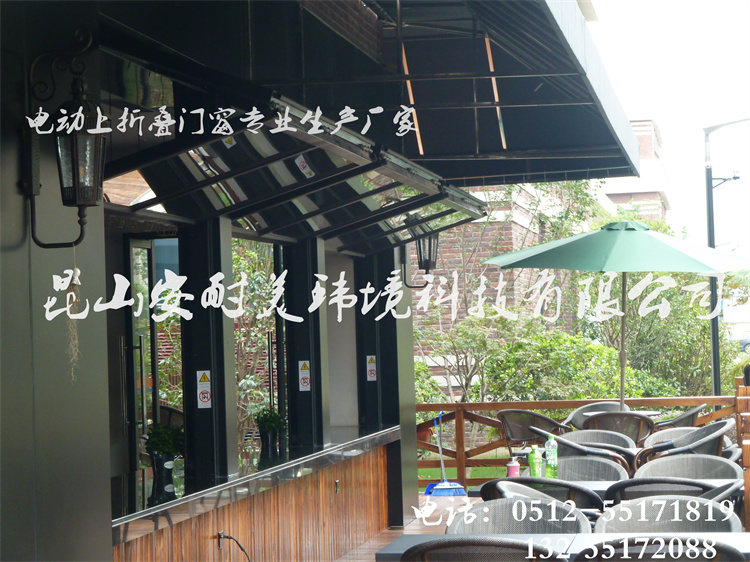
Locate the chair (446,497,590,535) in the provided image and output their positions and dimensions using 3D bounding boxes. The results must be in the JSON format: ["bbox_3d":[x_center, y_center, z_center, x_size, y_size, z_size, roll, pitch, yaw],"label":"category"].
[{"bbox_3d":[0.542,1.262,7.930,0.575,0.820,0.620,-2,-2,4],"label":"chair"}]

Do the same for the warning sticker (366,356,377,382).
[{"bbox_3d":[-0.024,0.686,16.257,0.071,0.198,0.004,-2,-2,9],"label":"warning sticker"}]

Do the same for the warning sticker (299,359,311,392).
[{"bbox_3d":[-0.458,0.622,13.556,0.071,0.198,0.004,-2,-2,9],"label":"warning sticker"}]

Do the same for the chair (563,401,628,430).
[{"bbox_3d":[2.009,1.506,18.593,0.575,0.820,0.620,-2,-2,29],"label":"chair"}]

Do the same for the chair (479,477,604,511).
[{"bbox_3d":[0.830,1.340,10.044,0.595,0.820,0.590,-2,-2,18],"label":"chair"}]

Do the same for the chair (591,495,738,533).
[{"bbox_3d":[1.114,1.246,7.891,0.575,0.820,0.620,-2,-2,6],"label":"chair"}]

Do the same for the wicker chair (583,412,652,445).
[{"bbox_3d":[2.000,1.463,16.962,0.575,0.820,0.620,-2,-2,9],"label":"wicker chair"}]

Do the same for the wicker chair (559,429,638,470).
[{"bbox_3d":[1.491,1.424,13.908,0.595,0.820,0.590,-2,-2,7],"label":"wicker chair"}]

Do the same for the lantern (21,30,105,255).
[{"bbox_3d":[-1.103,-0.504,7.372,0.317,0.779,0.200,-2,-2,9],"label":"lantern"}]

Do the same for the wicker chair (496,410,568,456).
[{"bbox_3d":[1.358,1.504,17.858,0.575,0.820,0.620,-3,-2,42],"label":"wicker chair"}]

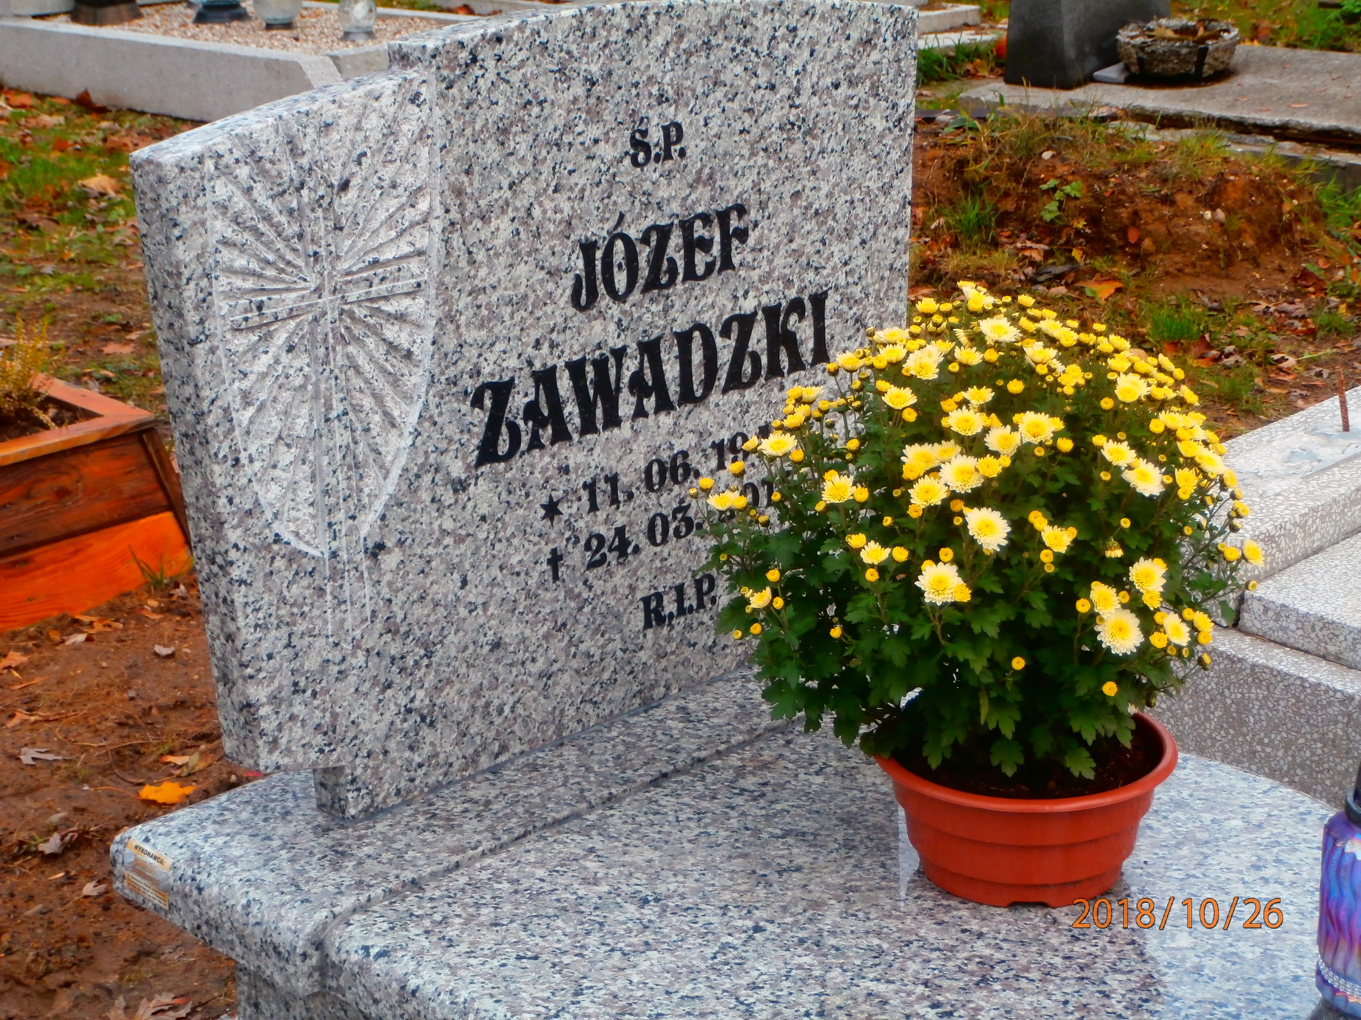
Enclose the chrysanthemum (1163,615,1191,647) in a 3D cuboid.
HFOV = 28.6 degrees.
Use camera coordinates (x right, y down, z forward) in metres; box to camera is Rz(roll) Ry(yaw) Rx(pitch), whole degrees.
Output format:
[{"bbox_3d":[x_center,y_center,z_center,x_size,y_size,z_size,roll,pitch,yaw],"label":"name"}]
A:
[{"bbox_3d":[0.384,0.093,2.065,0.016,0.028,0.028,-29,0,39],"label":"chrysanthemum"}]

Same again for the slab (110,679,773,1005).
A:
[{"bbox_3d":[-0.092,0.239,2.580,0.906,0.059,0.281,-18,27,-40],"label":"slab"}]

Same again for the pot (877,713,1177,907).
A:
[{"bbox_3d":[0.295,0.248,2.301,0.255,0.116,0.255,0,21,0],"label":"pot"}]

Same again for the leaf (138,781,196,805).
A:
[{"bbox_3d":[-0.665,0.369,3.467,0.070,0.016,0.057,-5,20,-11],"label":"leaf"}]

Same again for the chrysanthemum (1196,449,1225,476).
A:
[{"bbox_3d":[0.407,-0.037,2.053,0.029,0.029,0.013,-28,-8,-45],"label":"chrysanthemum"}]

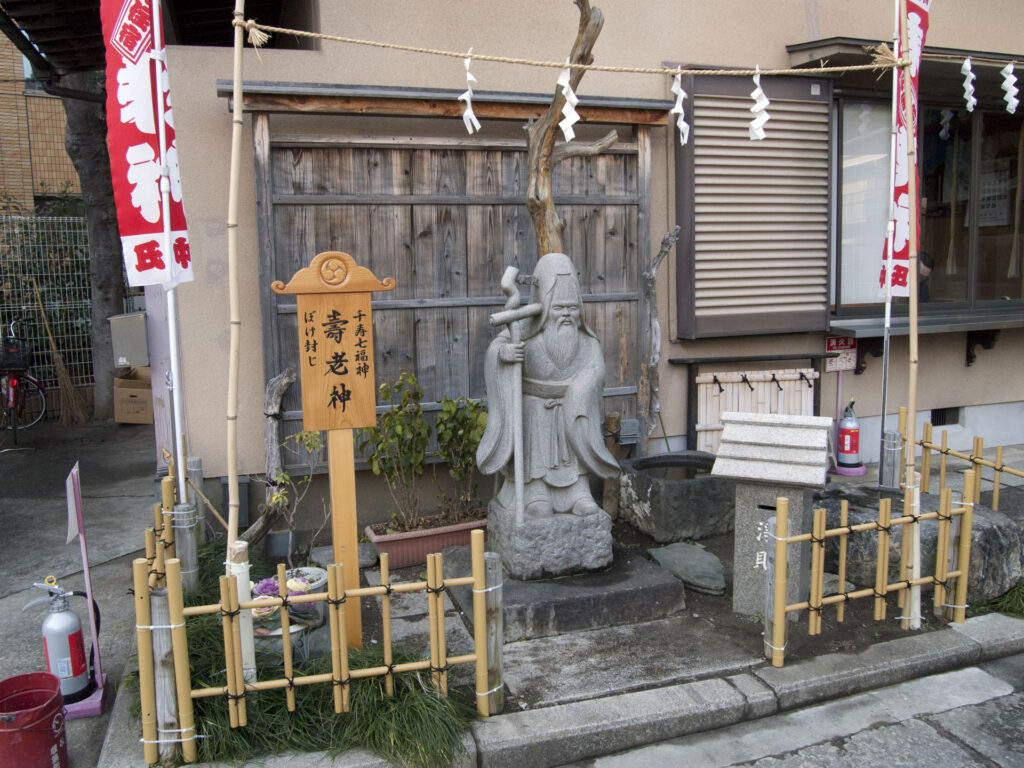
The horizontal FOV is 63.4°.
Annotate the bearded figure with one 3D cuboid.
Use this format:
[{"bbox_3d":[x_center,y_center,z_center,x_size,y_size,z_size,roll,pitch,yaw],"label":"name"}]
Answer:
[{"bbox_3d":[0.168,-0.006,3.869,0.670,1.201,0.380,-4,8,-18],"label":"bearded figure"}]

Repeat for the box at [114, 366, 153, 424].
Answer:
[{"bbox_3d":[-4.270,0.158,9.604,0.480,0.560,0.380,0,6,13],"label":"box"}]

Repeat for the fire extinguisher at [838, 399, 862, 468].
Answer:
[{"bbox_3d":[2.357,0.339,5.770,0.160,0.475,0.190,-1,7,3],"label":"fire extinguisher"}]

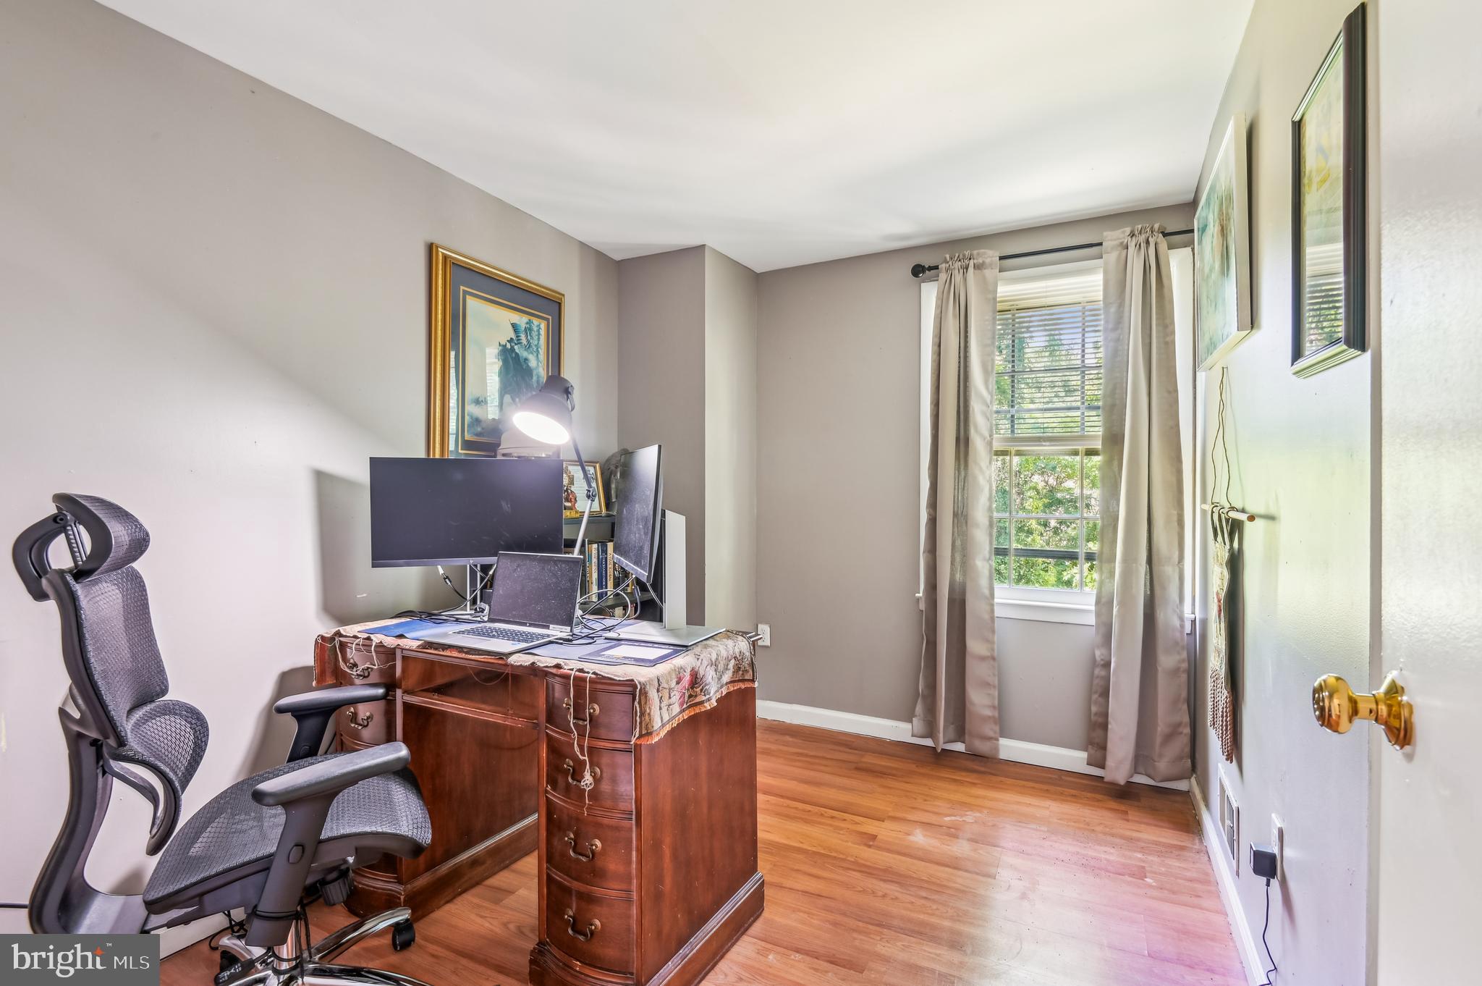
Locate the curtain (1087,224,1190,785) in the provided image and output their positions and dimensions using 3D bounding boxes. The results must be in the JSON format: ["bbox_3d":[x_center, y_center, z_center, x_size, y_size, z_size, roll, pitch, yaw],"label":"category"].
[{"bbox_3d":[1.649,0.059,2.729,0.360,2.280,0.110,0,0,26],"label":"curtain"}]

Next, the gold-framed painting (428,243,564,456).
[{"bbox_3d":[-0.975,-0.474,2.708,0.032,0.880,0.675,0,0,28],"label":"gold-framed painting"}]

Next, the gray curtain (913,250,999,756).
[{"bbox_3d":[0.994,0.046,3.045,0.370,2.270,0.110,0,0,26],"label":"gray curtain"}]

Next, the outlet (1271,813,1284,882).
[{"bbox_3d":[1.115,0.736,1.368,0.008,0.115,0.070,0,0,29],"label":"outlet"}]

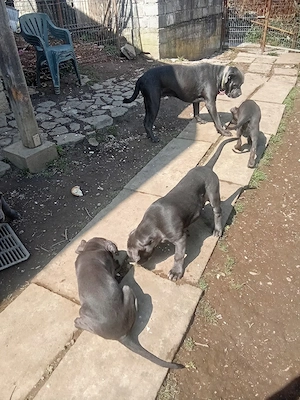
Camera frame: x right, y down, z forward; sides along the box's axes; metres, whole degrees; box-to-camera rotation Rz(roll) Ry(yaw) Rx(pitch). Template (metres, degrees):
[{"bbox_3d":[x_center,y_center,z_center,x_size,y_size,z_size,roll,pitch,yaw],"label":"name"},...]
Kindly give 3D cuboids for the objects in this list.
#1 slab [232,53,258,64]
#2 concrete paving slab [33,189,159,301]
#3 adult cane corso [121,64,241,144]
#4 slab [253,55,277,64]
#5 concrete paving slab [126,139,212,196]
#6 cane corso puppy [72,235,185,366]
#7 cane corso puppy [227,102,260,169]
[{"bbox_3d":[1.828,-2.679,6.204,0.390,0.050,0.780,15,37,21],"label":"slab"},{"bbox_3d":[-0.232,0.234,2.001,0.367,0.050,0.997,15,37,21],"label":"concrete paving slab"},{"bbox_3d":[0.311,-0.901,3.037,1.079,0.663,0.403,-14,37,-18],"label":"adult cane corso"},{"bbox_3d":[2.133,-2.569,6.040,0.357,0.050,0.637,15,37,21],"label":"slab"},{"bbox_3d":[0.204,-0.285,2.749,0.360,0.050,1.001,15,37,21],"label":"concrete paving slab"},{"bbox_3d":[-0.128,0.393,1.375,0.409,0.397,0.474,-5,35,-6],"label":"cane corso puppy"},{"bbox_3d":[0.825,-0.630,2.819,0.254,0.429,0.611,-2,35,-2],"label":"cane corso puppy"}]

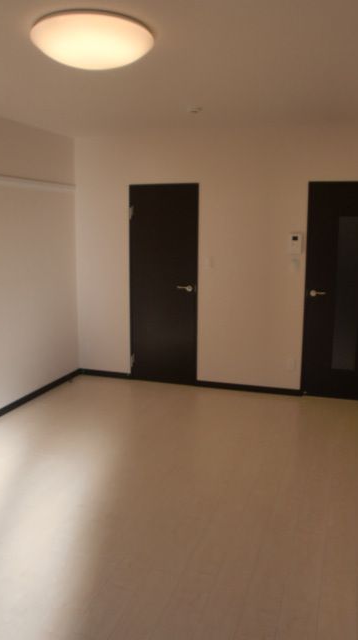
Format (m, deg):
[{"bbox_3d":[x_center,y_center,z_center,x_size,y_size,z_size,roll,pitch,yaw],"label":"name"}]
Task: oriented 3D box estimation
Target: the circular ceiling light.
[{"bbox_3d":[-0.402,-1.282,2.451,0.575,0.135,0.575,0,10,0],"label":"circular ceiling light"}]

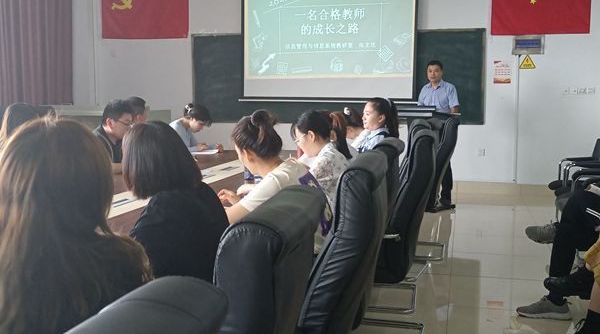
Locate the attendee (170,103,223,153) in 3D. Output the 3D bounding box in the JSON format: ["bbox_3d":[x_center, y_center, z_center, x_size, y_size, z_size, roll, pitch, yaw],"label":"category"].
[{"bbox_3d":[-1.002,0.047,6.612,0.629,1.208,0.457,1,6,12],"label":"attendee"}]

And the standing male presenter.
[{"bbox_3d":[1.593,-0.383,8.651,0.467,1.695,0.294,3,6,27],"label":"standing male presenter"}]

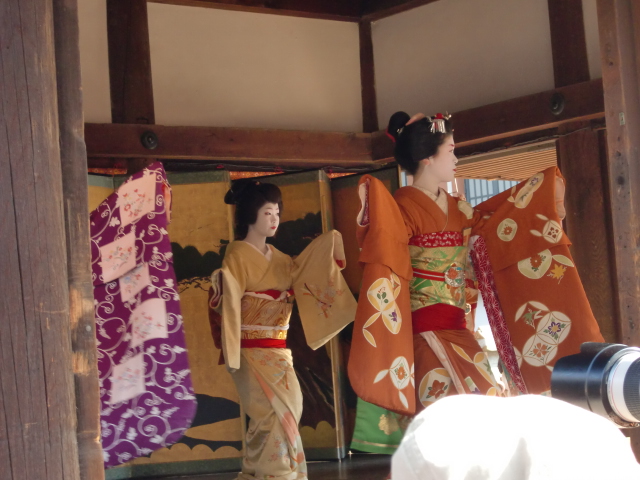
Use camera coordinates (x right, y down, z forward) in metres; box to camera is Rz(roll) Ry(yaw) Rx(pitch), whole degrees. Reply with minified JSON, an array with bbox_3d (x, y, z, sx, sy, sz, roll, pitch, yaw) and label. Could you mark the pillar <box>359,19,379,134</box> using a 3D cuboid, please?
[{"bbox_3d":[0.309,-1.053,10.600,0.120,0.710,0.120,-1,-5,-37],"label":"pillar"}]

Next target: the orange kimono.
[{"bbox_3d":[0.610,0.340,6.343,0.950,1.200,0.500,-1,-5,-35],"label":"orange kimono"}]

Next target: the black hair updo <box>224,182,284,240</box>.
[{"bbox_3d":[-0.338,-0.155,8.350,0.280,0.285,0.250,-7,-5,42],"label":"black hair updo"}]

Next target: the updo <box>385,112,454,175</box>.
[{"bbox_3d":[0.384,-0.376,6.350,0.250,0.240,0.225,-4,-4,6],"label":"updo"}]

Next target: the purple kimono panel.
[{"bbox_3d":[-0.590,0.245,5.350,0.380,0.970,0.170,-3,-4,-12],"label":"purple kimono panel"}]

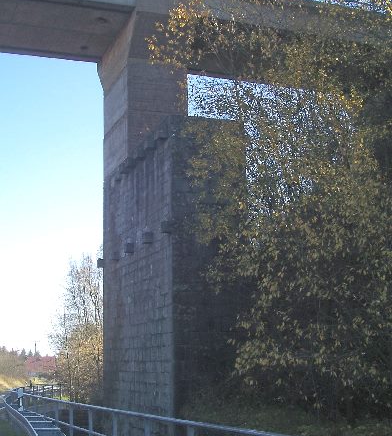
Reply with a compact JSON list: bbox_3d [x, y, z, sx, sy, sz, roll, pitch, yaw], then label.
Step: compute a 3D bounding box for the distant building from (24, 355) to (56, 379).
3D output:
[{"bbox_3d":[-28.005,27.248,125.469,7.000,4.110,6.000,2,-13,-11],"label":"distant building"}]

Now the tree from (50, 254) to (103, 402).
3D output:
[{"bbox_3d":[-6.626,6.557,40.998,4.200,8.750,4.200,0,-13,-6],"label":"tree"}]

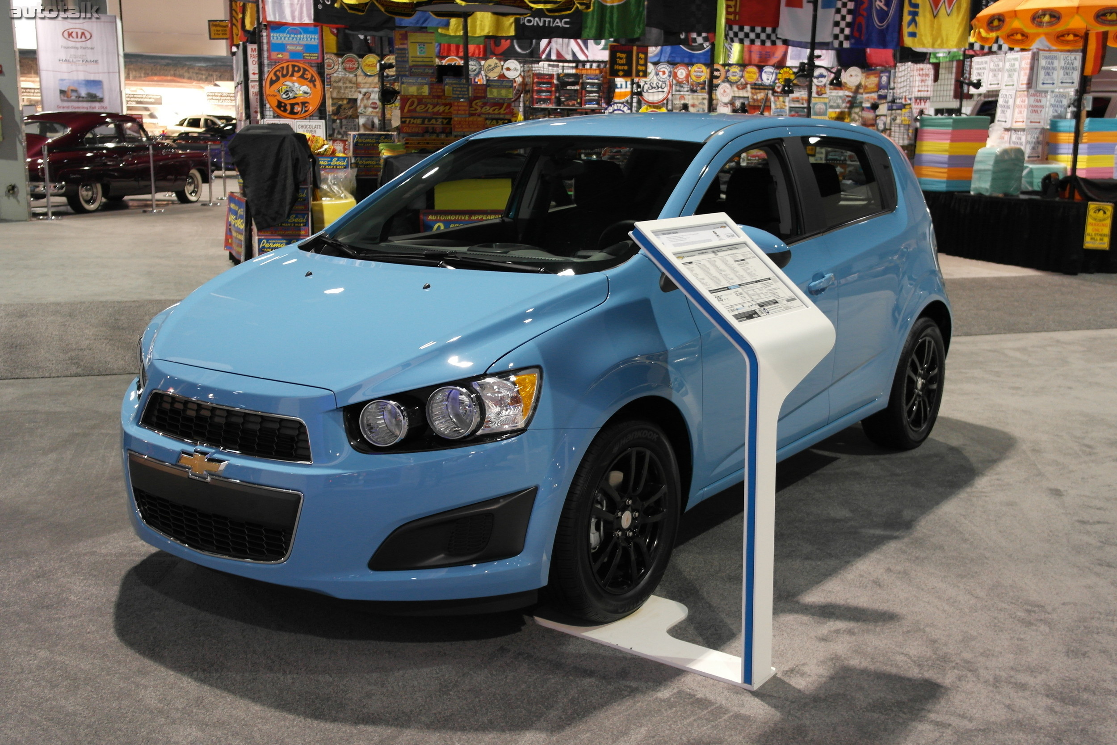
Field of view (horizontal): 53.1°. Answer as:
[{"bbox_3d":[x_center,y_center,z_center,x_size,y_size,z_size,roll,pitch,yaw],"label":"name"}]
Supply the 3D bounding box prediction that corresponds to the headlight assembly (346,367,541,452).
[{"bbox_3d":[-0.303,0.093,2.944,0.510,0.210,0.210,-1,12,-5],"label":"headlight assembly"}]

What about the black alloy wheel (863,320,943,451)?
[{"bbox_3d":[1.661,0.035,5.358,0.210,0.630,0.630,9,15,36],"label":"black alloy wheel"}]

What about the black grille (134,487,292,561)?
[{"bbox_3d":[-0.963,0.429,3.161,0.670,0.130,0.090,9,15,36],"label":"black grille"}]

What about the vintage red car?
[{"bbox_3d":[-7.500,-3.500,18.450,1.780,1.500,4.450,4,13,18],"label":"vintage red car"}]

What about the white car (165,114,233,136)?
[{"bbox_3d":[-12.423,-8.541,40.000,4.600,1.460,1.800,-10,14,-43],"label":"white car"}]

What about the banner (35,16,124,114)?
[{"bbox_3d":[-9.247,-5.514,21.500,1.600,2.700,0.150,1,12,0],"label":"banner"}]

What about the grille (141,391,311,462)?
[{"bbox_3d":[-0.939,0.142,3.103,0.720,0.130,0.100,9,15,36],"label":"grille"}]

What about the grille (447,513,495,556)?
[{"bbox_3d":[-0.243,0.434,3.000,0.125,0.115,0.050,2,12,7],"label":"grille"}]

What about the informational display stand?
[{"bbox_3d":[0.341,0.176,3.205,0.730,1.210,0.370,9,14,33],"label":"informational display stand"}]

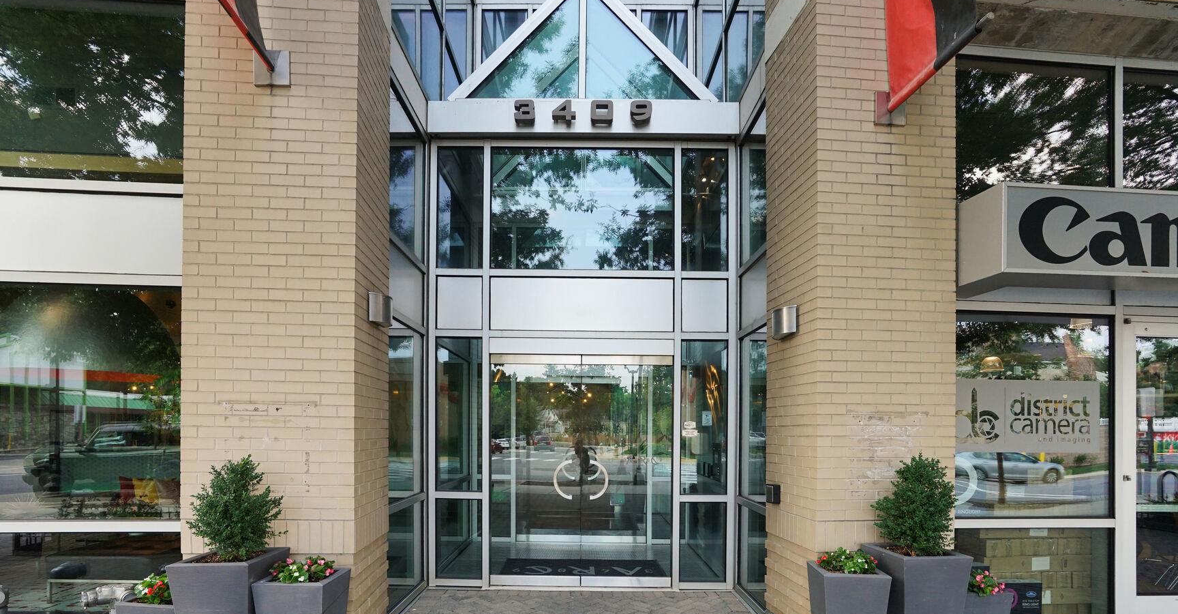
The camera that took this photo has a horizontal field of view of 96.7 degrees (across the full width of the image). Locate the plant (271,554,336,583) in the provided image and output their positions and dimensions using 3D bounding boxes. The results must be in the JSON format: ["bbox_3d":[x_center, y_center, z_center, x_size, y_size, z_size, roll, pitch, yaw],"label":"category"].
[{"bbox_3d":[-1.621,1.479,2.950,0.340,0.145,0.250,0,0,-5],"label":"plant"}]

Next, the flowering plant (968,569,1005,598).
[{"bbox_3d":[2.348,1.638,3.110,0.240,0.150,0.200,0,0,-5],"label":"flowering plant"}]

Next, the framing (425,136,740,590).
[{"bbox_3d":[-0.058,0.539,5.070,3.020,4.350,0.140,0,0,0],"label":"framing"}]

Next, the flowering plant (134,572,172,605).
[{"bbox_3d":[-2.255,1.459,2.720,0.230,0.150,0.200,0,0,-5],"label":"flowering plant"}]

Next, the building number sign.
[{"bbox_3d":[-0.060,-1.821,4.920,1.290,0.230,0.070,0,0,0],"label":"building number sign"}]

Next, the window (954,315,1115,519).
[{"bbox_3d":[3.180,0.787,3.775,1.280,1.460,0.060,0,0,-5],"label":"window"}]

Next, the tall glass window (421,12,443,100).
[{"bbox_3d":[-1.589,-2.535,5.300,0.060,0.900,0.600,0,0,0],"label":"tall glass window"}]

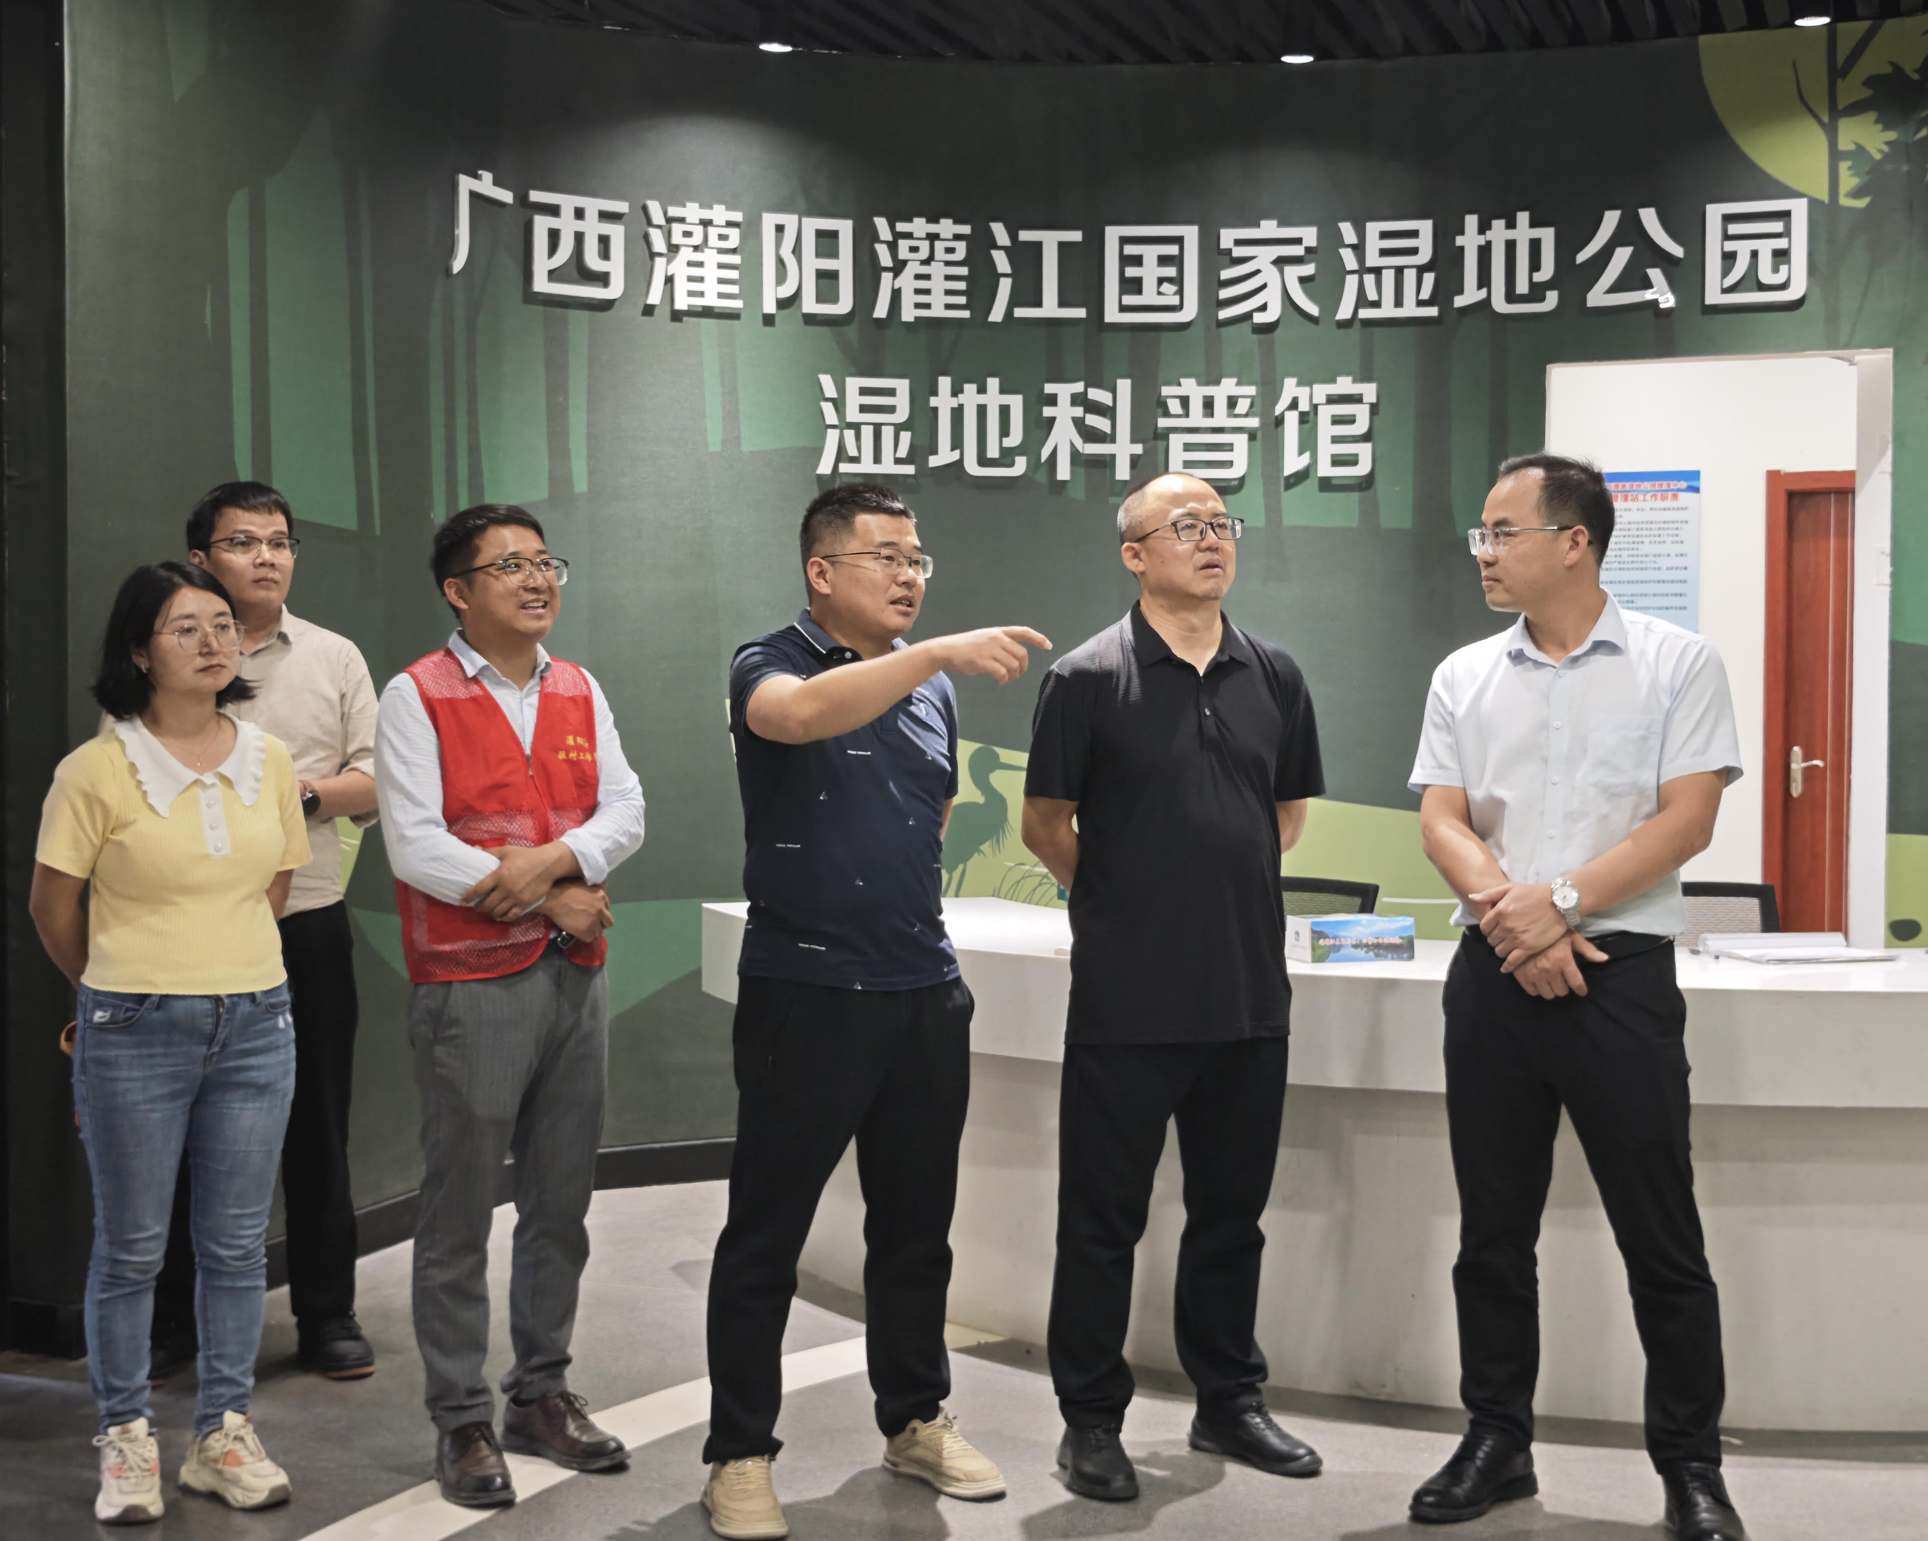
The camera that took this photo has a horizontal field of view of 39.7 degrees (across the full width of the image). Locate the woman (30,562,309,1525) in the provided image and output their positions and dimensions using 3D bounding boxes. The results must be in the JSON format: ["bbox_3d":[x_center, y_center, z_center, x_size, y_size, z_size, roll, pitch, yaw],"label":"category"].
[{"bbox_3d":[-1.321,0.434,4.439,0.460,1.555,0.340,-1,2,-40],"label":"woman"}]

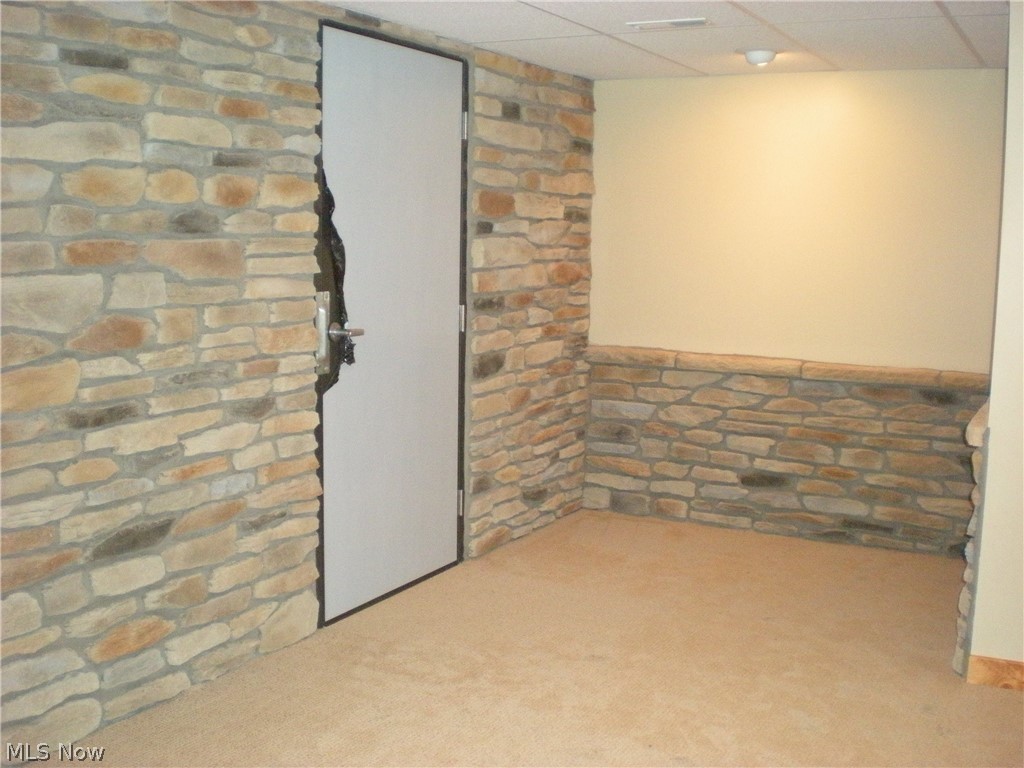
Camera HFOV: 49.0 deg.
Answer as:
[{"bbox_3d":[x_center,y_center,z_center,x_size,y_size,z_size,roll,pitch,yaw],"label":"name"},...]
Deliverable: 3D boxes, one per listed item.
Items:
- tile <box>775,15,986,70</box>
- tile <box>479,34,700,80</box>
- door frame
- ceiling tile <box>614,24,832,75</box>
[{"bbox_3d":[1.436,-1.304,4.316,0.588,0.020,1.210,5,9,28],"label":"tile"},{"bbox_3d":[0.373,-1.406,4.872,0.590,0.020,1.210,5,9,28],"label":"tile"},{"bbox_3d":[-0.466,-0.228,4.228,0.108,2.078,0.994,5,9,28],"label":"door frame"},{"bbox_3d":[0.905,-1.355,4.594,0.605,0.020,1.210,5,9,28],"label":"ceiling tile"}]

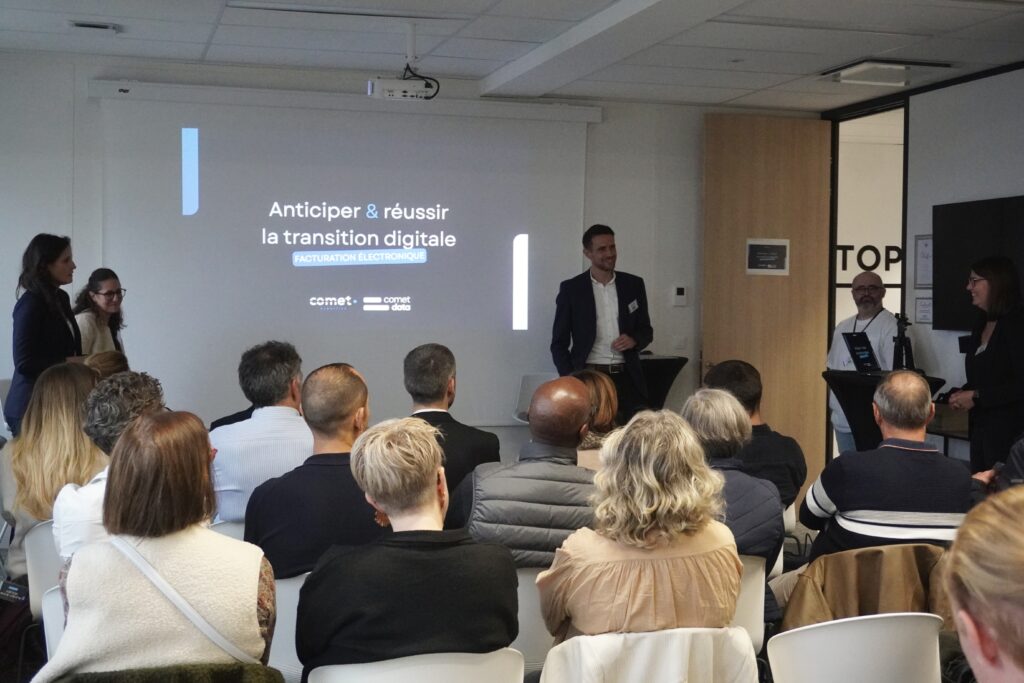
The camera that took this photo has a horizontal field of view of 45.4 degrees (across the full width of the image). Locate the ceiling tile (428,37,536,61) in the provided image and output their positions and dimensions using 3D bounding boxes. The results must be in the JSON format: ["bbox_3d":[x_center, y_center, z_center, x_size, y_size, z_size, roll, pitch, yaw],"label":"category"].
[{"bbox_3d":[-0.144,-1.555,6.482,0.497,0.025,0.533,-1,3,-18],"label":"ceiling tile"}]

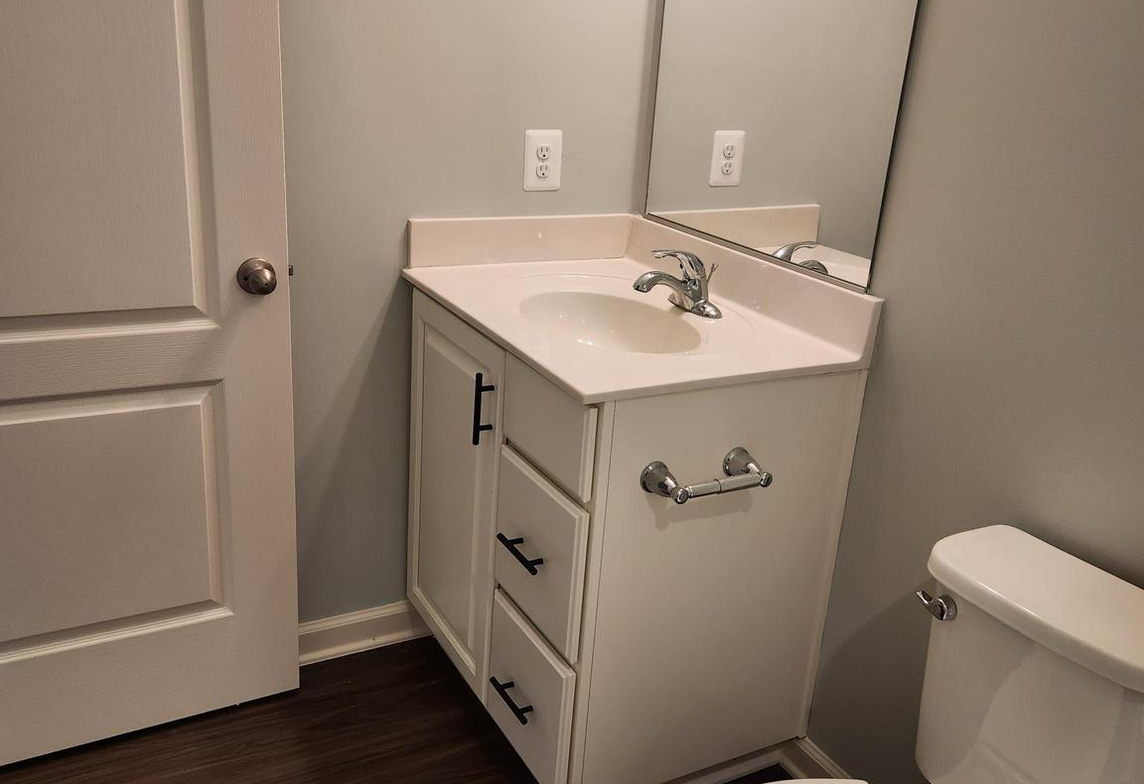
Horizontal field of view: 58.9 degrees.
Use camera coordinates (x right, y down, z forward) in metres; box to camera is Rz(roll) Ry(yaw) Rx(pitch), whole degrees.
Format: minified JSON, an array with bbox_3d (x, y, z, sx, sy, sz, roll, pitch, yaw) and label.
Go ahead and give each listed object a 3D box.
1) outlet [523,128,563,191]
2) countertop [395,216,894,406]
[{"bbox_3d":[-0.059,-0.488,2.134,0.084,0.124,0.008,-7,23,-28],"label":"outlet"},{"bbox_3d":[0.084,-0.192,1.875,0.562,0.115,0.762,-7,23,-28],"label":"countertop"}]

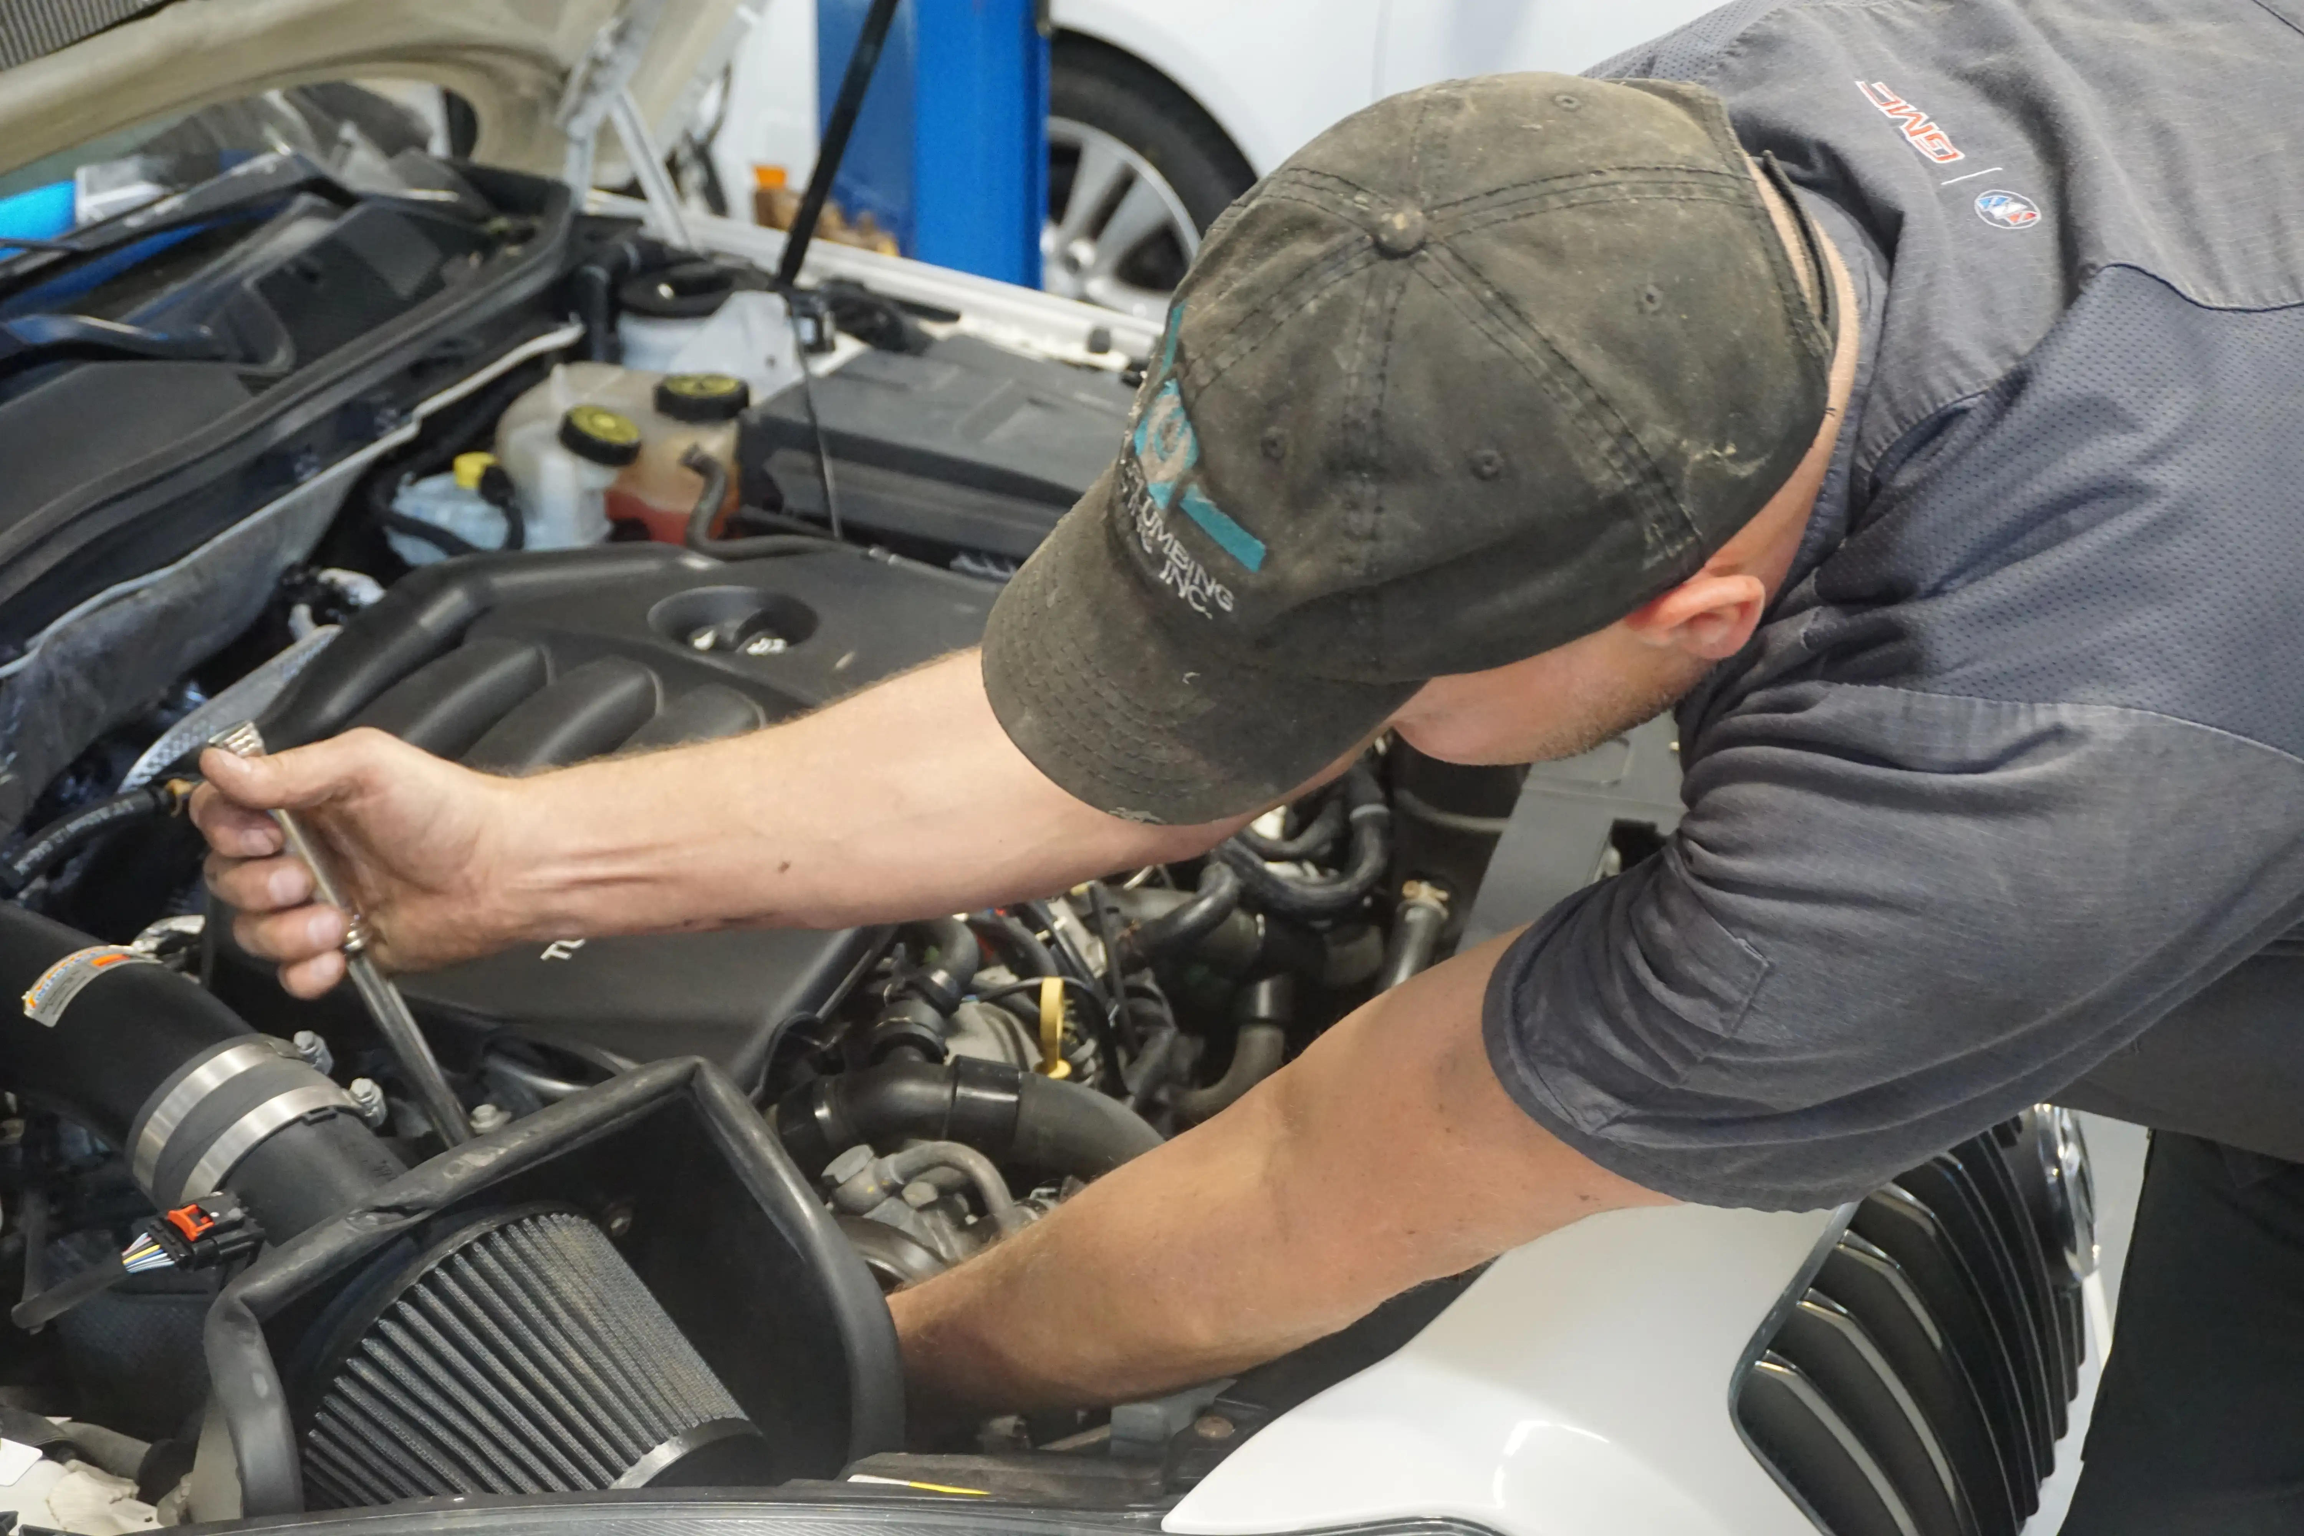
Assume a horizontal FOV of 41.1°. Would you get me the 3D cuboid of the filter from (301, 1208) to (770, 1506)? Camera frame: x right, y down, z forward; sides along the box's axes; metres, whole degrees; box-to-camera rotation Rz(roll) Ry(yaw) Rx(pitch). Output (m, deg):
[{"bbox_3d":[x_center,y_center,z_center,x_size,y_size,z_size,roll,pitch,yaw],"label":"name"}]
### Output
[{"bbox_3d":[-0.234,0.268,1.182,0.140,0.162,0.162,34,37,25],"label":"filter"}]

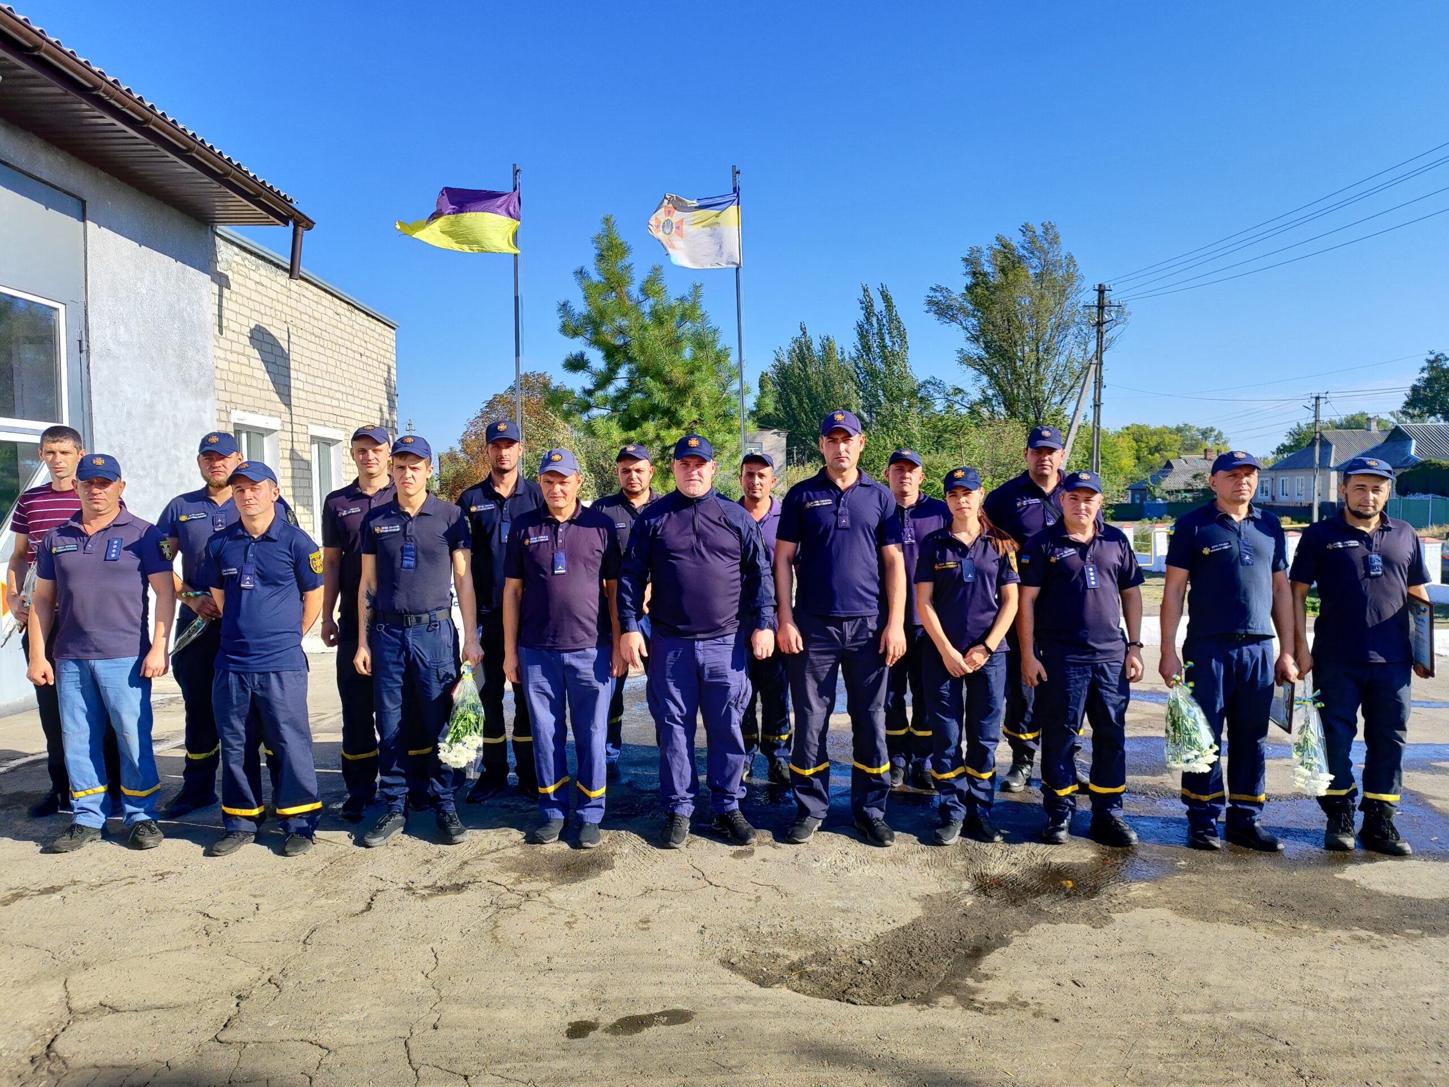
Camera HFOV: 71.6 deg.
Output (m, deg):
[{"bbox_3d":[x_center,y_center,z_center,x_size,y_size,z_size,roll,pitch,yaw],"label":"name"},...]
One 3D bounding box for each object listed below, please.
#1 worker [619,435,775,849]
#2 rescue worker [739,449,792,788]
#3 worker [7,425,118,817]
[{"bbox_3d":[-0.126,0.434,4.566,0.680,1.842,0.400,0,3,0],"label":"worker"},{"bbox_3d":[0.208,0.395,5.523,0.540,1.798,0.360,0,3,0],"label":"rescue worker"},{"bbox_3d":[-3.240,0.363,4.903,0.540,1.882,0.380,0,3,-5],"label":"worker"}]

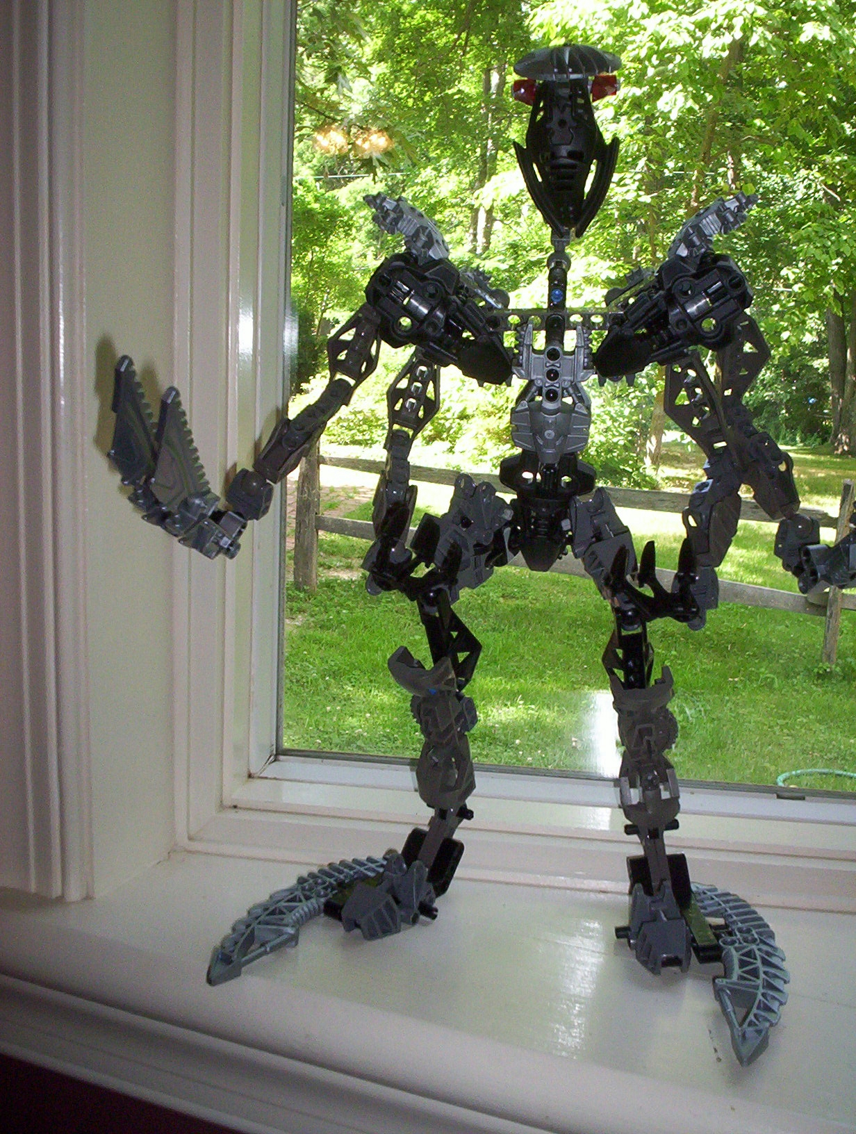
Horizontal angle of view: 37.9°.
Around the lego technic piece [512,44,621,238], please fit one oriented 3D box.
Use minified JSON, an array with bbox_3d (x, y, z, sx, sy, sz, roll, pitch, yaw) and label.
[{"bbox_3d":[0.054,-0.165,0.486,0.042,0.072,0.040,4,12,5],"label":"lego technic piece"}]

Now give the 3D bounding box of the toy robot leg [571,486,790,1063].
[{"bbox_3d":[0.098,0.075,0.495,0.093,0.200,0.110,2,12,-3],"label":"toy robot leg"}]

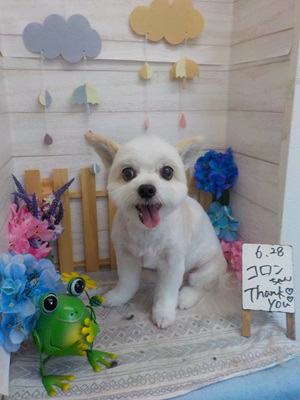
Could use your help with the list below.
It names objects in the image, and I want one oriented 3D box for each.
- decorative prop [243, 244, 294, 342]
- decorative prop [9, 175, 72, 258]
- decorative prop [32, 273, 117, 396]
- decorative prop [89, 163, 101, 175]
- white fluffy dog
[{"bbox_3d":[0.230,0.175,0.683,0.101,0.168,0.086,1,15,6],"label":"decorative prop"},{"bbox_3d":[-0.228,0.038,0.731,0.133,0.185,0.116,-4,16,-16],"label":"decorative prop"},{"bbox_3d":[-0.135,0.205,0.585,0.133,0.161,0.125,-14,20,-42],"label":"decorative prop"},{"bbox_3d":[-0.138,-0.079,0.869,0.028,0.031,0.021,-1,15,-6],"label":"decorative prop"},{"bbox_3d":[0.037,0.045,0.760,0.224,0.381,0.292,7,16,24],"label":"white fluffy dog"}]

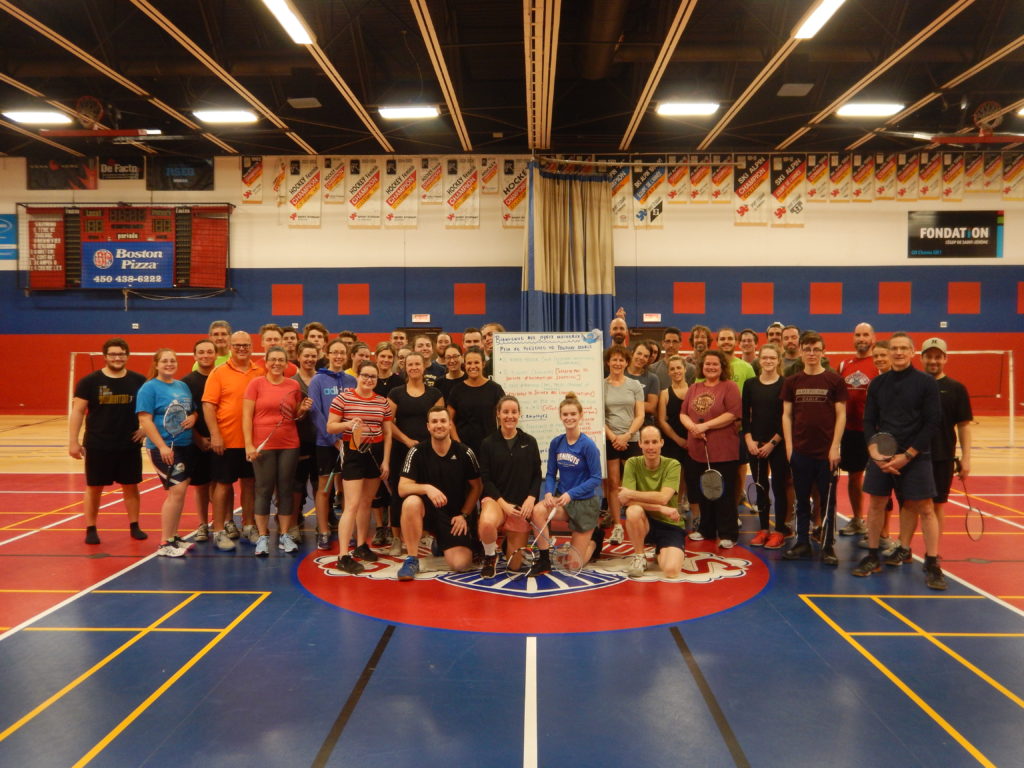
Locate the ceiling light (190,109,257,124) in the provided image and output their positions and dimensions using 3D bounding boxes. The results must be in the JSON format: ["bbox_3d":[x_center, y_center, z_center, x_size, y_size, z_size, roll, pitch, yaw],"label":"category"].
[{"bbox_3d":[-5.778,-5.420,17.298,1.220,0.110,0.550,0,2,1],"label":"ceiling light"}]

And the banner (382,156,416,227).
[{"bbox_3d":[-2.625,-4.500,20.244,0.783,1.677,0.040,0,2,1],"label":"banner"}]

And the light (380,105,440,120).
[{"bbox_3d":[-2.056,-5.455,17.204,1.220,0.110,0.550,0,2,1],"label":"light"}]

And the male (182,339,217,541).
[{"bbox_3d":[-2.568,0.462,7.297,0.500,1.700,0.360,0,2,-10],"label":"male"}]

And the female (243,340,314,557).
[{"bbox_3d":[-1.888,0.522,6.925,0.550,1.650,0.420,0,2,-10],"label":"female"}]

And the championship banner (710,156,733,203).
[{"bbox_3d":[5.125,-4.985,20.937,0.533,1.174,0.030,0,2,1],"label":"championship banner"}]

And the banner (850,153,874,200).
[{"bbox_3d":[8.386,-4.914,20.479,0.526,1.136,0.030,0,2,1],"label":"banner"}]

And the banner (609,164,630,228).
[{"bbox_3d":[2.401,-4.476,20.137,0.792,1.668,0.040,0,2,1],"label":"banner"}]

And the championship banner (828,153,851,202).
[{"bbox_3d":[7.853,-4.945,20.532,0.533,1.159,0.040,0,2,1],"label":"championship banner"}]

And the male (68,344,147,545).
[{"bbox_3d":[-3.496,0.462,7.433,0.660,1.710,0.380,-1,2,-19],"label":"male"}]

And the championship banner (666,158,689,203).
[{"bbox_3d":[3.985,-4.914,20.588,0.510,1.147,0.030,0,2,1],"label":"championship banner"}]

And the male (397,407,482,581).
[{"bbox_3d":[-0.527,0.759,6.297,0.620,1.180,0.720,0,2,-1],"label":"male"}]

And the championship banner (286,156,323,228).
[{"bbox_3d":[-5.113,-4.724,21.192,0.844,1.753,0.030,0,2,1],"label":"championship banner"}]

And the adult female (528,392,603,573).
[{"bbox_3d":[0.410,0.713,6.435,0.510,1.300,0.660,1,2,23],"label":"adult female"}]

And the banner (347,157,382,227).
[{"bbox_3d":[-3.576,-4.651,20.869,0.830,1.726,0.050,0,2,1],"label":"banner"}]

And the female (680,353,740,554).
[{"bbox_3d":[1.681,0.524,7.237,0.540,1.610,0.460,1,2,19],"label":"female"}]

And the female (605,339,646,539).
[{"bbox_3d":[0.919,0.497,7.209,0.420,1.630,0.330,0,2,7],"label":"female"}]

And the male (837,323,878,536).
[{"bbox_3d":[3.100,0.389,7.577,0.540,1.850,0.380,1,2,20],"label":"male"}]

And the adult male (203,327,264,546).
[{"bbox_3d":[-2.283,0.448,7.083,0.560,1.768,0.380,-1,2,-18],"label":"adult male"}]

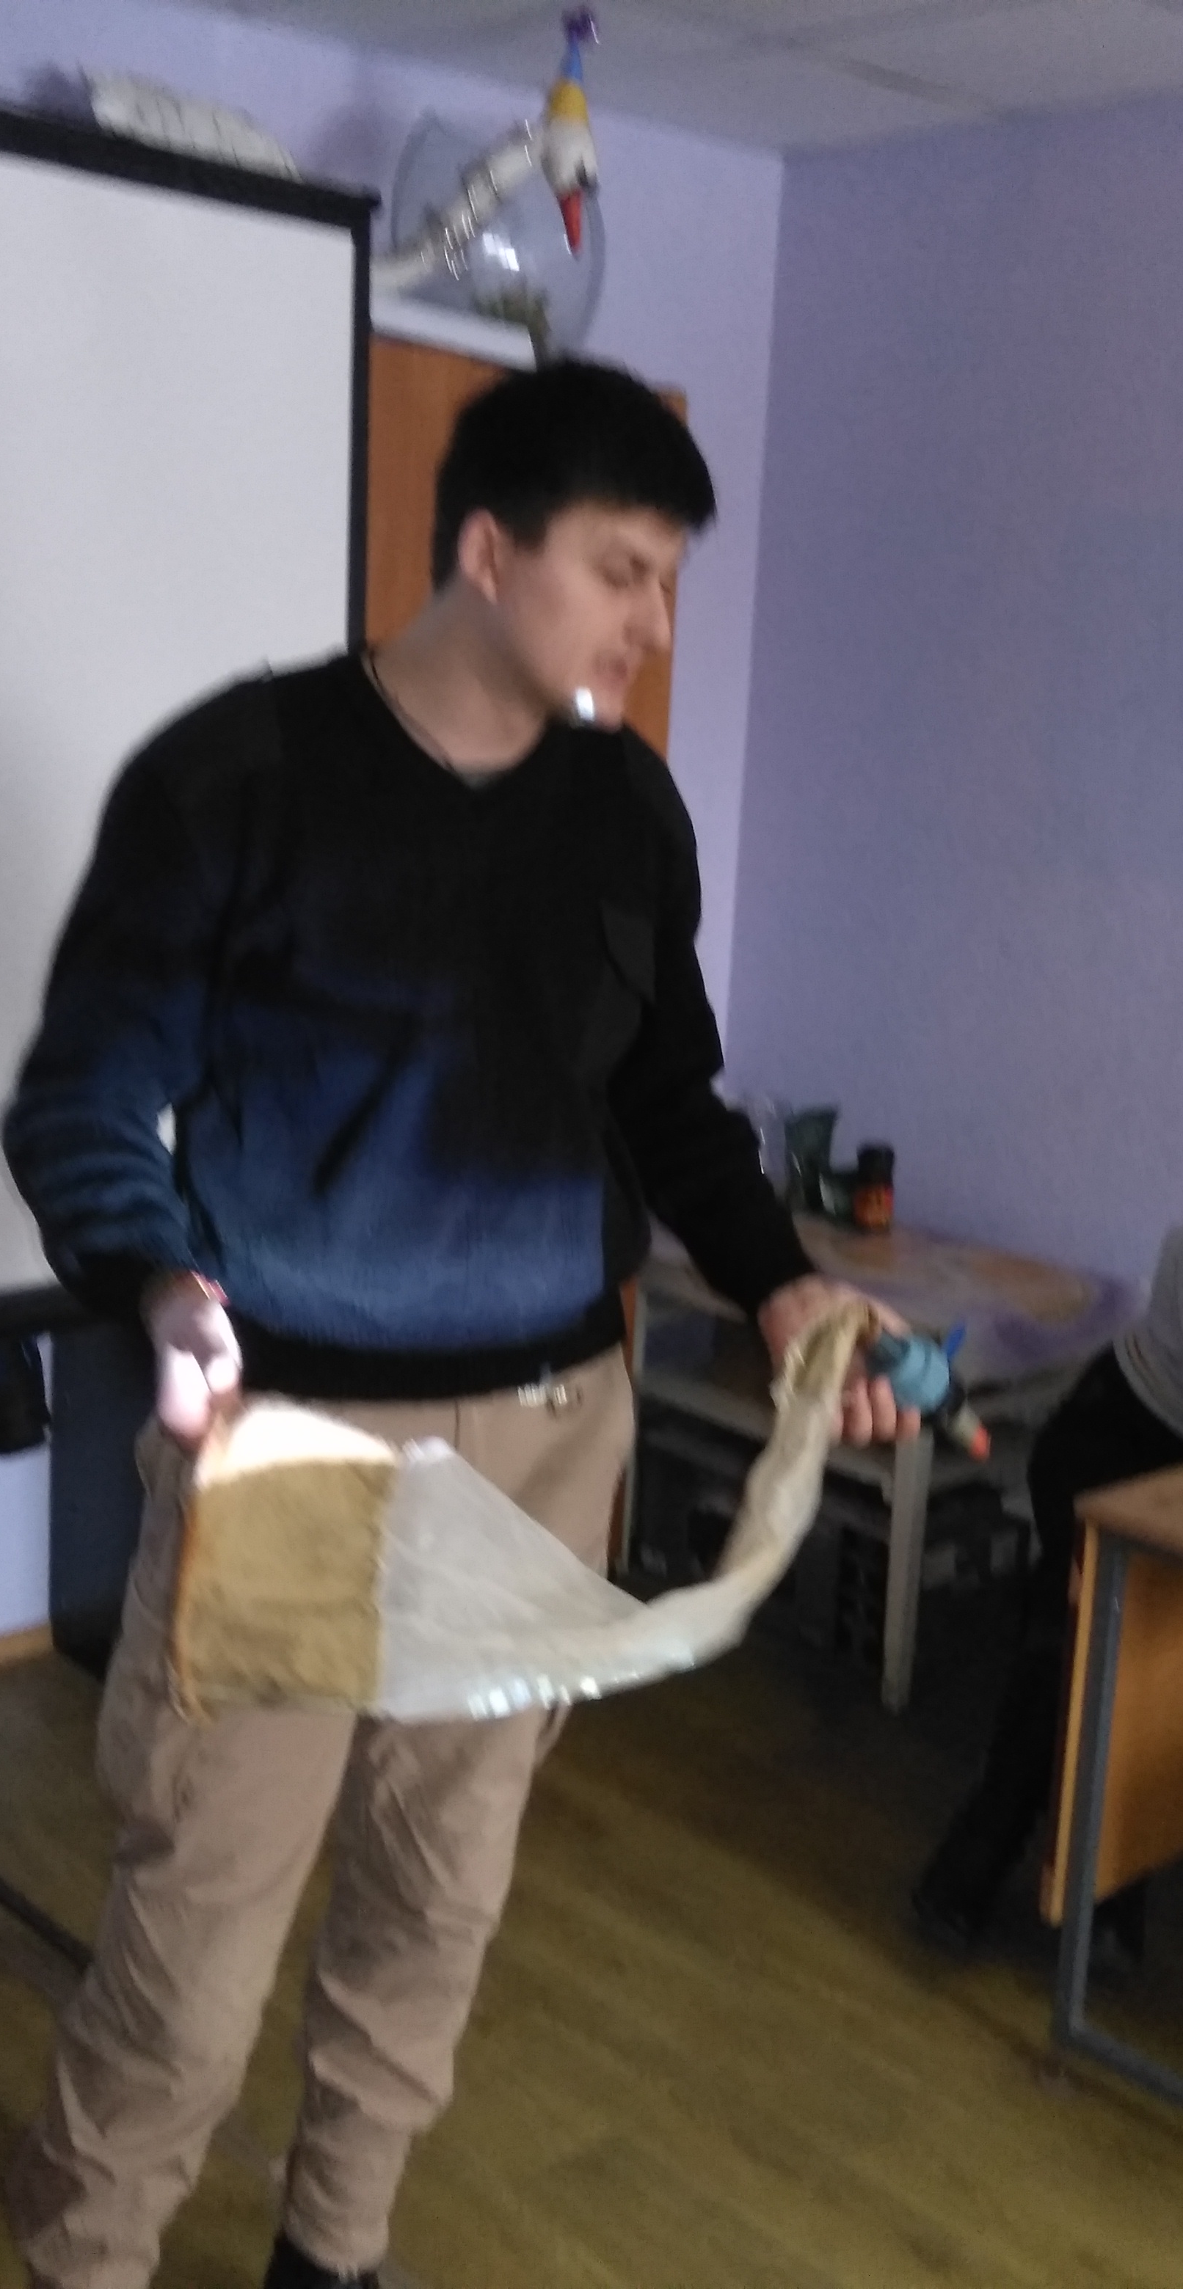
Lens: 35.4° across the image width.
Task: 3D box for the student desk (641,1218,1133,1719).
[{"bbox_3d":[0.500,0.540,3.400,0.640,0.610,0.660,13,17,37],"label":"student desk"}]

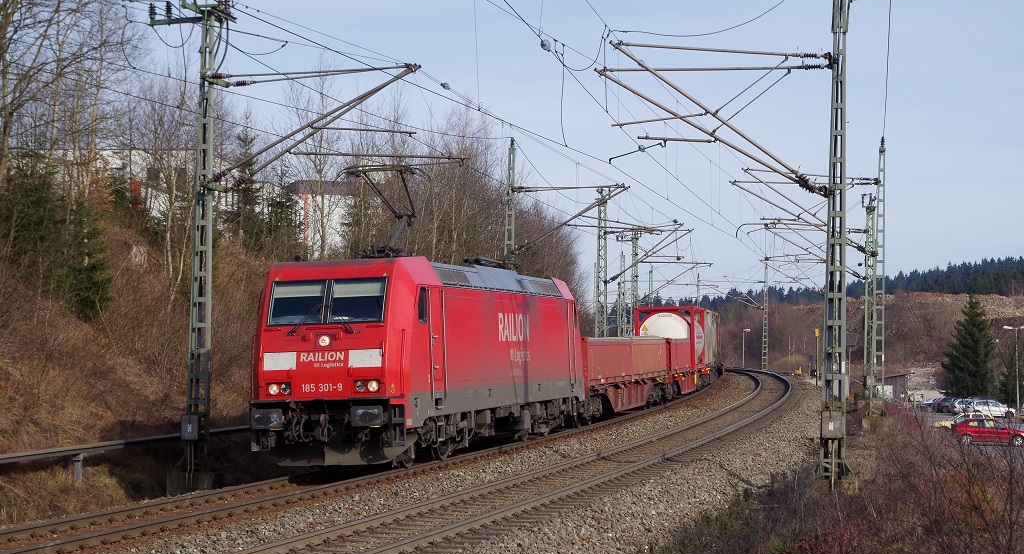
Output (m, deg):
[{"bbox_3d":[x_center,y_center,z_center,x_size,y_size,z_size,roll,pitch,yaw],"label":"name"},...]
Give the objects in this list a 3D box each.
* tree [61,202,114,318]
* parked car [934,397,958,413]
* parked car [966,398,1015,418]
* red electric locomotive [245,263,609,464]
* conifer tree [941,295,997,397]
[{"bbox_3d":[-11.080,-0.483,47.500,1.400,3.150,1.400,1,-2,0],"label":"tree"},{"bbox_3d":[40.456,11.740,166.000,4.300,1.450,1.750,1,-2,-1],"label":"parked car"},{"bbox_3d":[38.997,10.760,148.000,4.150,1.480,1.740,1,-2,-1],"label":"parked car"},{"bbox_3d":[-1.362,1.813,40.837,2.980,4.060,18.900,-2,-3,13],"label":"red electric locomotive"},{"bbox_3d":[45.906,7.190,183.000,5.600,11.000,5.600,1,-2,0],"label":"conifer tree"}]

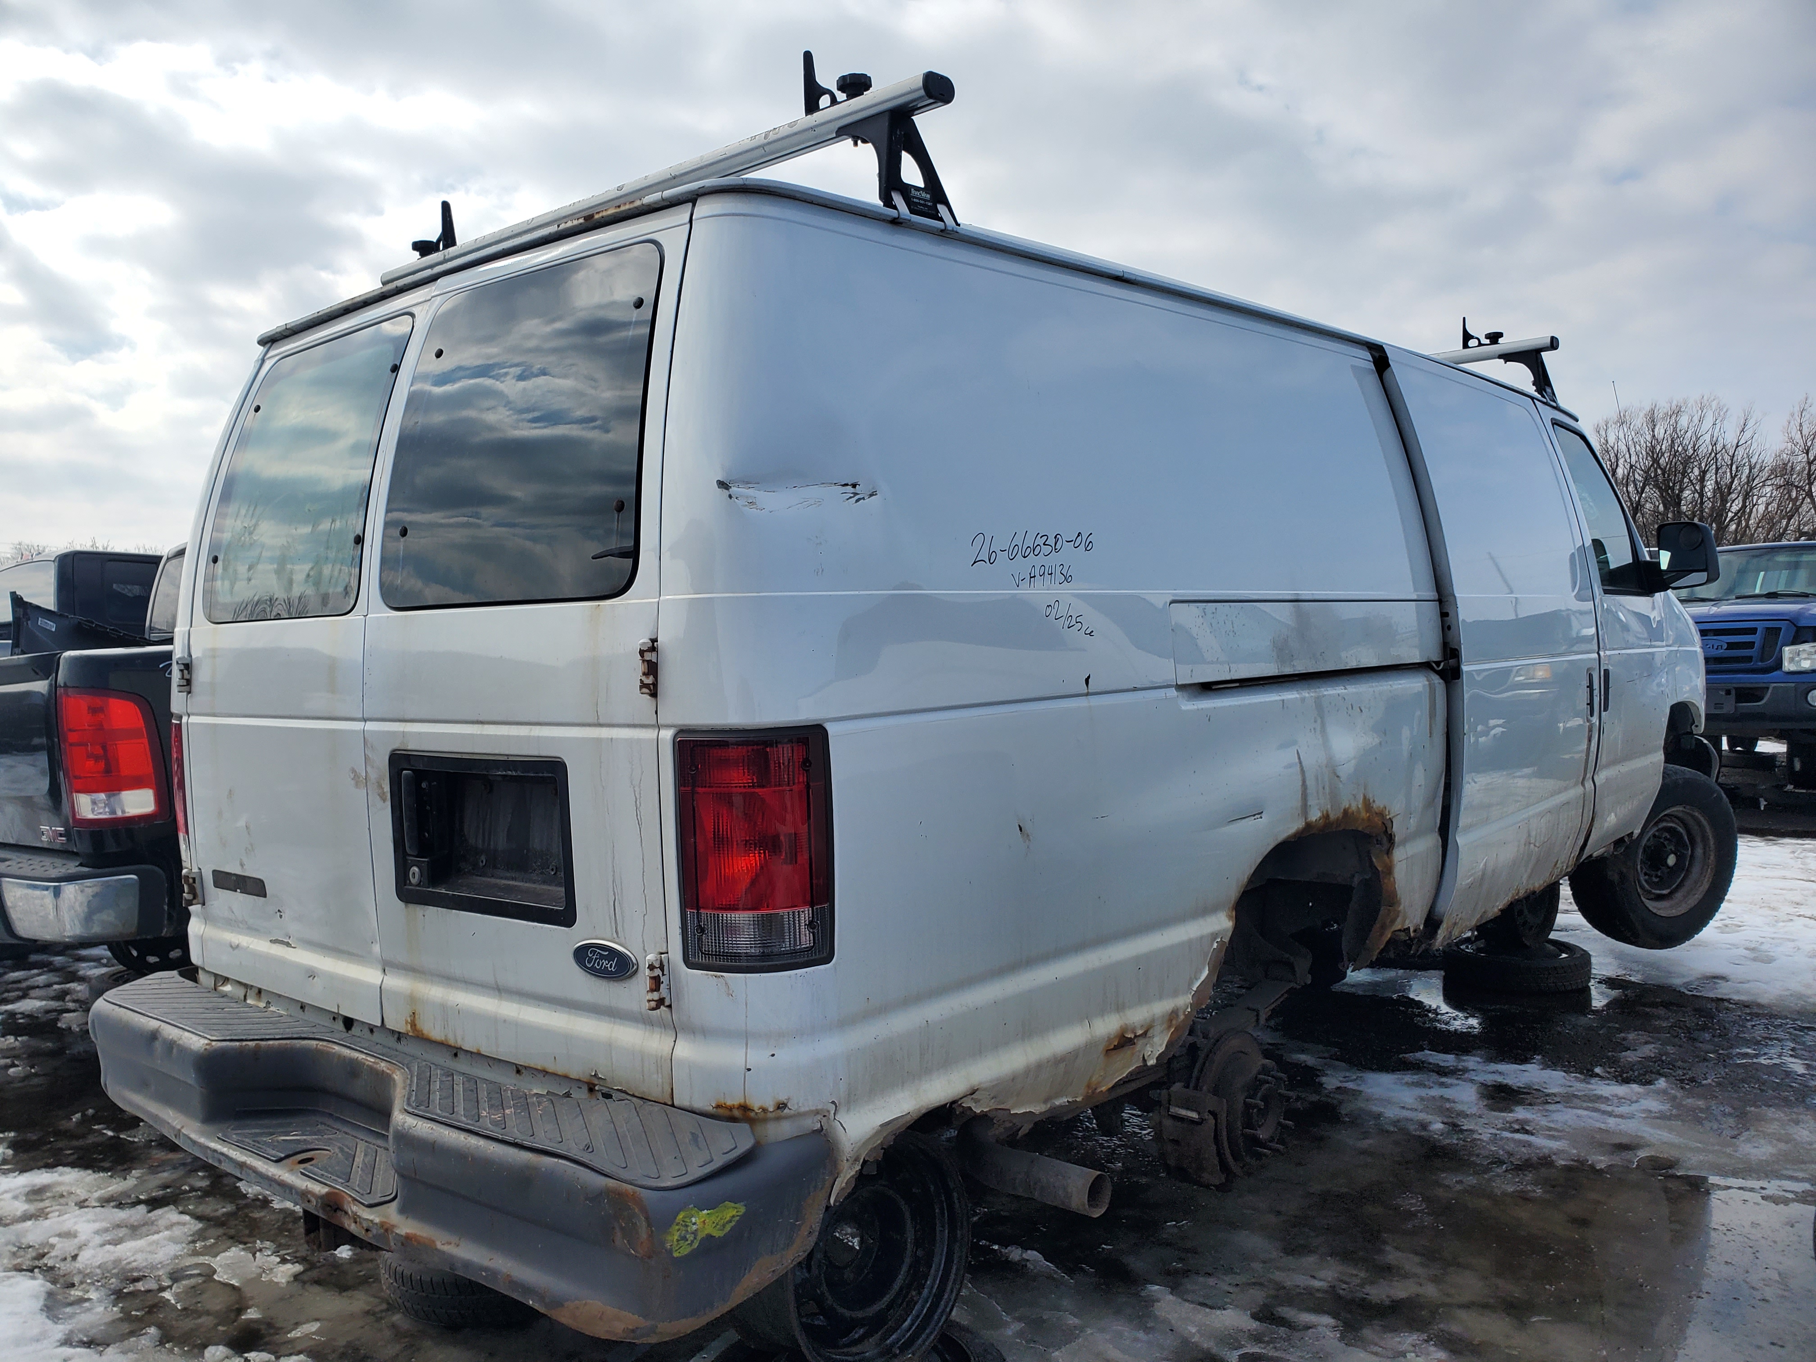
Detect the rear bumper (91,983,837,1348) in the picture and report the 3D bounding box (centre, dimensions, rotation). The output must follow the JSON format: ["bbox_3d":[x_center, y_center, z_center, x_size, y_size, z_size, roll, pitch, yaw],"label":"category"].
[{"bbox_3d":[-0.868,0.703,2.239,1.790,0.230,0.330,0,2,39],"label":"rear bumper"}]

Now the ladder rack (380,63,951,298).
[{"bbox_3d":[-0.583,-0.865,2.599,1.630,0.350,0.140,0,2,39],"label":"ladder rack"}]

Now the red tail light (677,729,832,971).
[{"bbox_3d":[-0.201,0.219,1.775,0.155,0.315,0.140,0,2,39],"label":"red tail light"}]

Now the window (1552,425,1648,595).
[{"bbox_3d":[2.485,-0.593,4.873,0.060,0.600,0.700,-15,-7,39],"label":"window"}]

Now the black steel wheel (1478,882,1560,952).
[{"bbox_3d":[2.479,0.863,5.572,0.426,0.426,0.185,-3,2,-42],"label":"black steel wheel"}]

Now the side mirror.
[{"bbox_3d":[2.913,-0.468,5.086,0.200,0.255,0.120,0,2,39],"label":"side mirror"}]

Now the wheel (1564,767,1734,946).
[{"bbox_3d":[3.049,0.718,5.571,0.745,0.745,0.235,-2,2,-22],"label":"wheel"}]

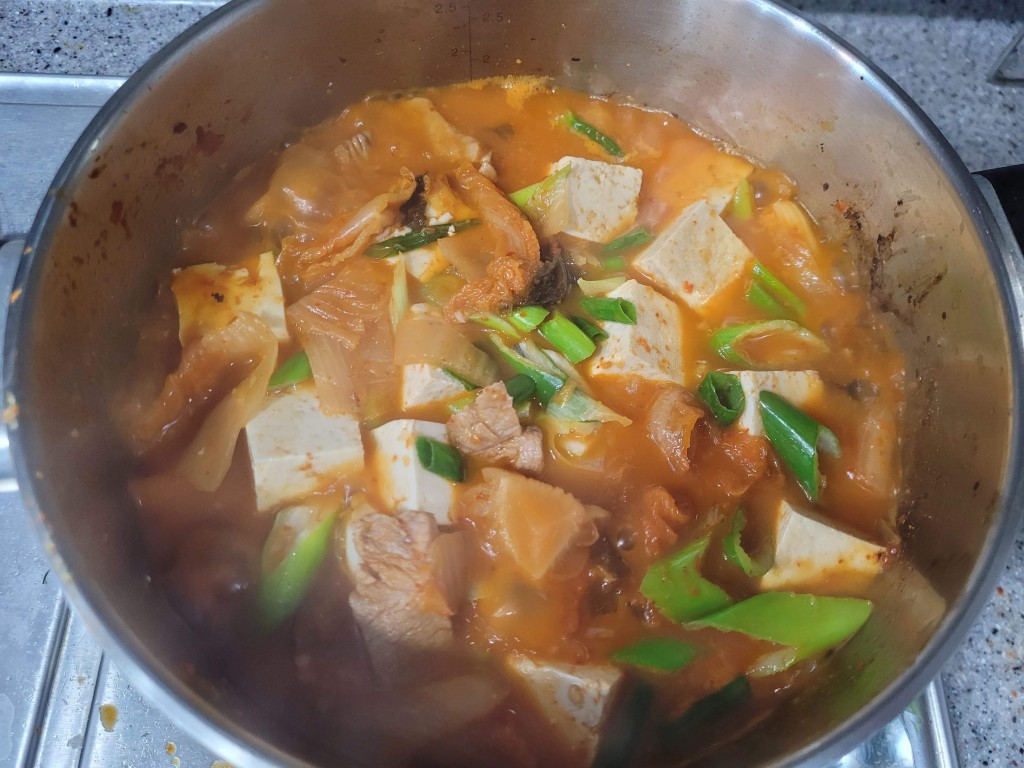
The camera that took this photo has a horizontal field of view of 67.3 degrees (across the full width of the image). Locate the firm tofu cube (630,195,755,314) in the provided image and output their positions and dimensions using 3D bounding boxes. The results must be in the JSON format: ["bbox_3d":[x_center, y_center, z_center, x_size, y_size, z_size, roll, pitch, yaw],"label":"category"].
[{"bbox_3d":[0.050,-0.035,0.223,0.020,0.022,0.023,45,78,-13],"label":"firm tofu cube"}]

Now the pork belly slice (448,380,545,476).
[{"bbox_3d":[-0.004,0.011,0.194,0.023,0.013,0.018,15,67,4],"label":"pork belly slice"}]

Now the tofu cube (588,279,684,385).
[{"bbox_3d":[0.032,-0.011,0.213,0.021,0.021,0.023,24,57,-37],"label":"tofu cube"}]

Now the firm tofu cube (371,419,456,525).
[{"bbox_3d":[-0.024,0.023,0.198,0.021,0.021,0.022,-17,73,39],"label":"firm tofu cube"}]

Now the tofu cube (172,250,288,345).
[{"bbox_3d":[-0.077,-0.018,0.211,0.025,0.021,0.021,-8,73,-20],"label":"tofu cube"}]

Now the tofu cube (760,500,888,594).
[{"bbox_3d":[0.075,0.044,0.197,0.025,0.021,0.021,22,92,-6],"label":"tofu cube"}]

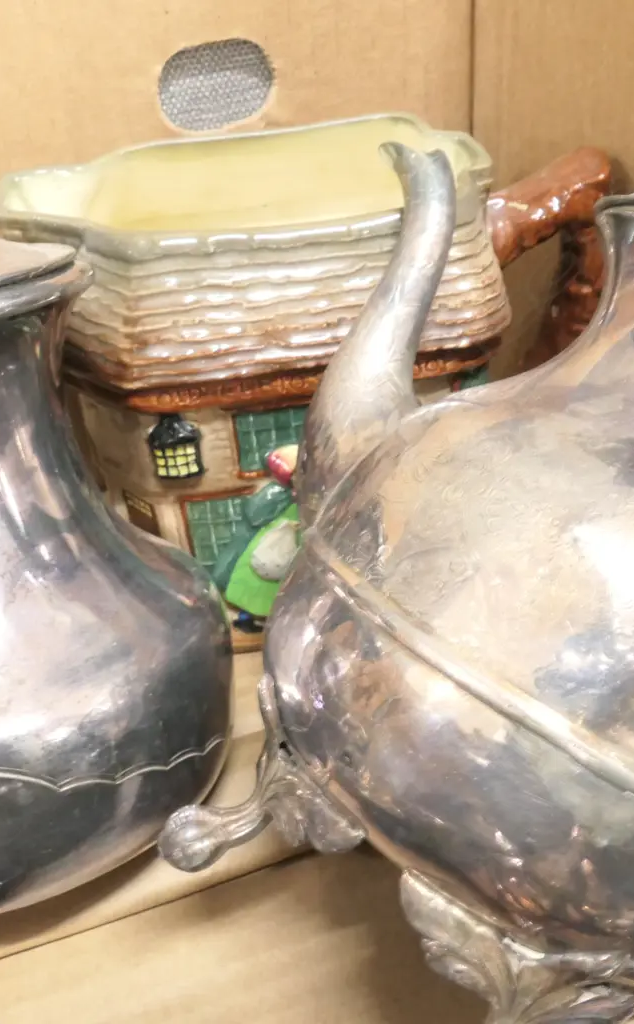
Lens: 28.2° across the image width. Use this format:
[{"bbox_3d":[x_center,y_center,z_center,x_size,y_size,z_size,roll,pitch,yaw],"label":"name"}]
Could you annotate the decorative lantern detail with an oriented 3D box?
[{"bbox_3d":[-0.042,-0.020,0.375,0.015,0.020,0.006,-7,33,-6],"label":"decorative lantern detail"}]

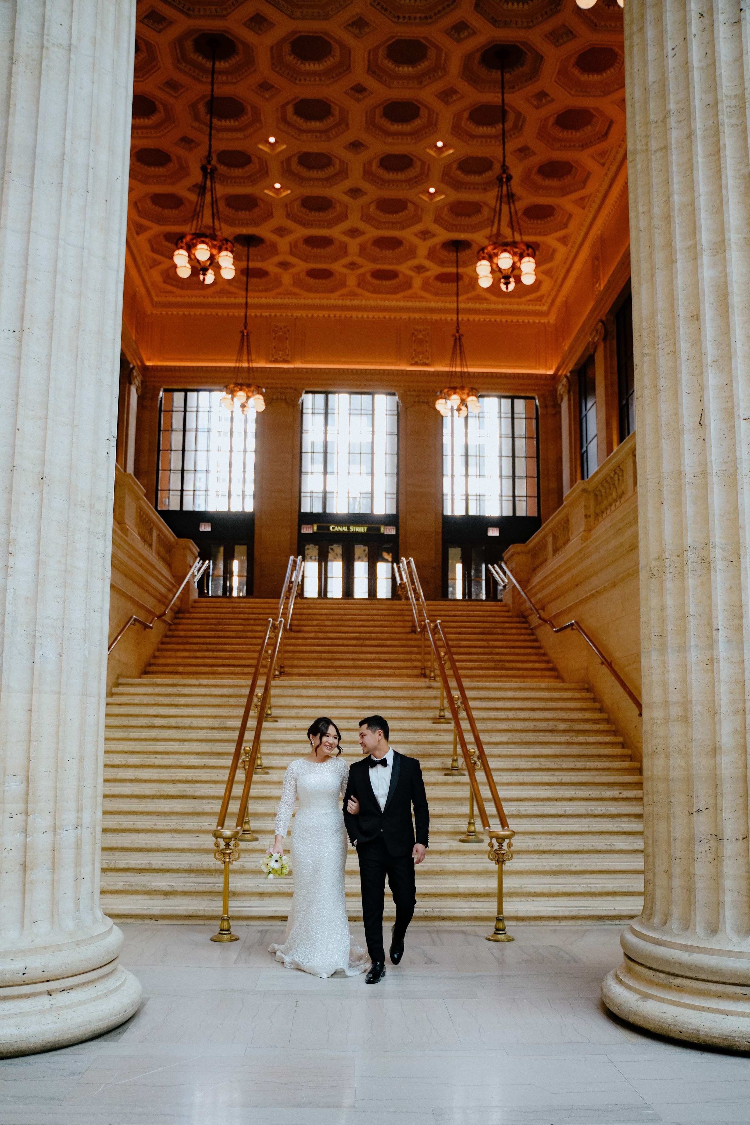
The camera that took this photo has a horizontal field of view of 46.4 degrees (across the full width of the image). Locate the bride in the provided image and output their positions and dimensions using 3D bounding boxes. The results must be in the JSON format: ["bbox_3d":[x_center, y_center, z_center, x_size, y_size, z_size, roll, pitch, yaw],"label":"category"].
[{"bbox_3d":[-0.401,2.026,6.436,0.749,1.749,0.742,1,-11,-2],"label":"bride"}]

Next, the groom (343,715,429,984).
[{"bbox_3d":[0.086,1.998,6.301,0.615,1.780,0.550,-1,-11,4],"label":"groom"}]

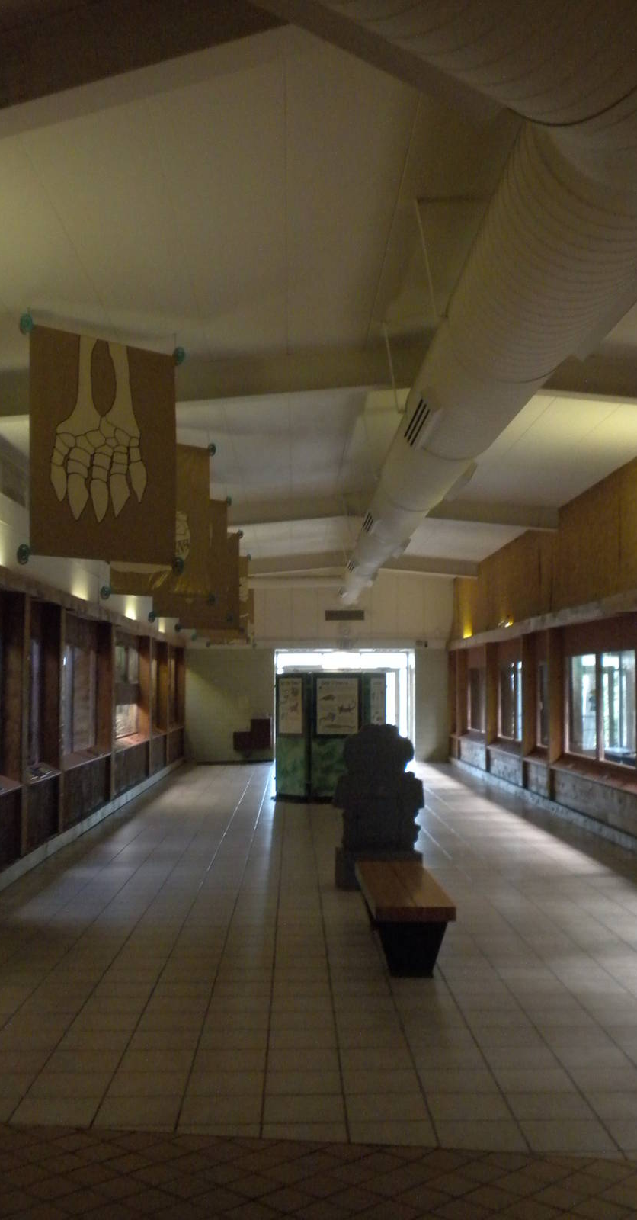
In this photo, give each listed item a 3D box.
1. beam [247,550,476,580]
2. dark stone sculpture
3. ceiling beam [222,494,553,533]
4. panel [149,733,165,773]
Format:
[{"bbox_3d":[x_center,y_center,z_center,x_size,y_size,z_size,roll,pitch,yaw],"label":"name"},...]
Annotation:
[{"bbox_3d":[0.019,-0.783,23.749,5.730,0.540,0.190,0,-3,-1],"label":"beam"},{"bbox_3d":[0.469,1.545,10.357,0.700,1.275,0.580,0,-3,-1],"label":"dark stone sculpture"},{"bbox_3d":[0.142,-1.207,16.512,5.730,0.540,0.190,0,-3,-1],"label":"ceiling beam"},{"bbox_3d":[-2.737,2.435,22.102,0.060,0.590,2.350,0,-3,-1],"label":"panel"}]

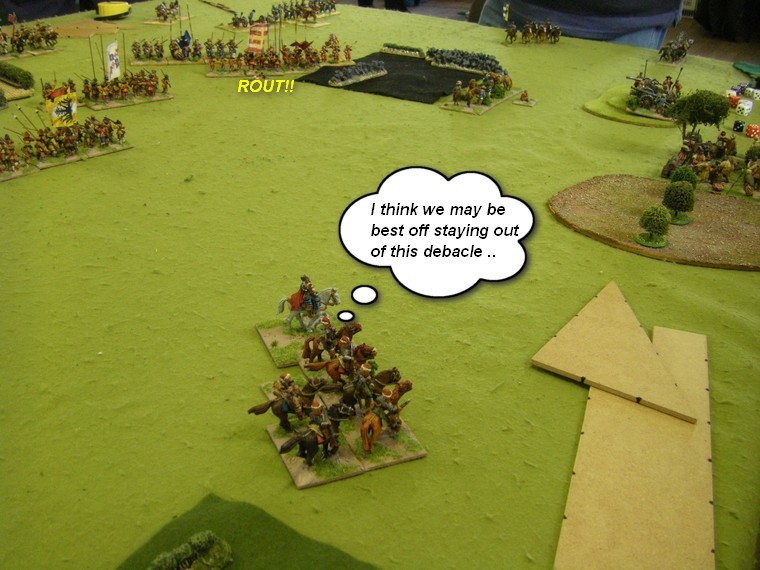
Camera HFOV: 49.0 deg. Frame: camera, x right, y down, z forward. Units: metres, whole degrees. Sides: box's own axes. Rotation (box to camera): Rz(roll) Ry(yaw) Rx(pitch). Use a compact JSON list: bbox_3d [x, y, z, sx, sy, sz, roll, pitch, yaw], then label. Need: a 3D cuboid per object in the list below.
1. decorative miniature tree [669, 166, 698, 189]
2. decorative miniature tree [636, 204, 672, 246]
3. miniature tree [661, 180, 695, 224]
[{"bbox_3d":[0.209,-0.069,0.573,0.019,0.025,0.019,2,28,0],"label":"decorative miniature tree"},{"bbox_3d":[0.169,-0.037,0.513,0.020,0.024,0.020,2,28,0],"label":"decorative miniature tree"},{"bbox_3d":[0.195,-0.055,0.544,0.020,0.026,0.020,2,28,0],"label":"miniature tree"}]

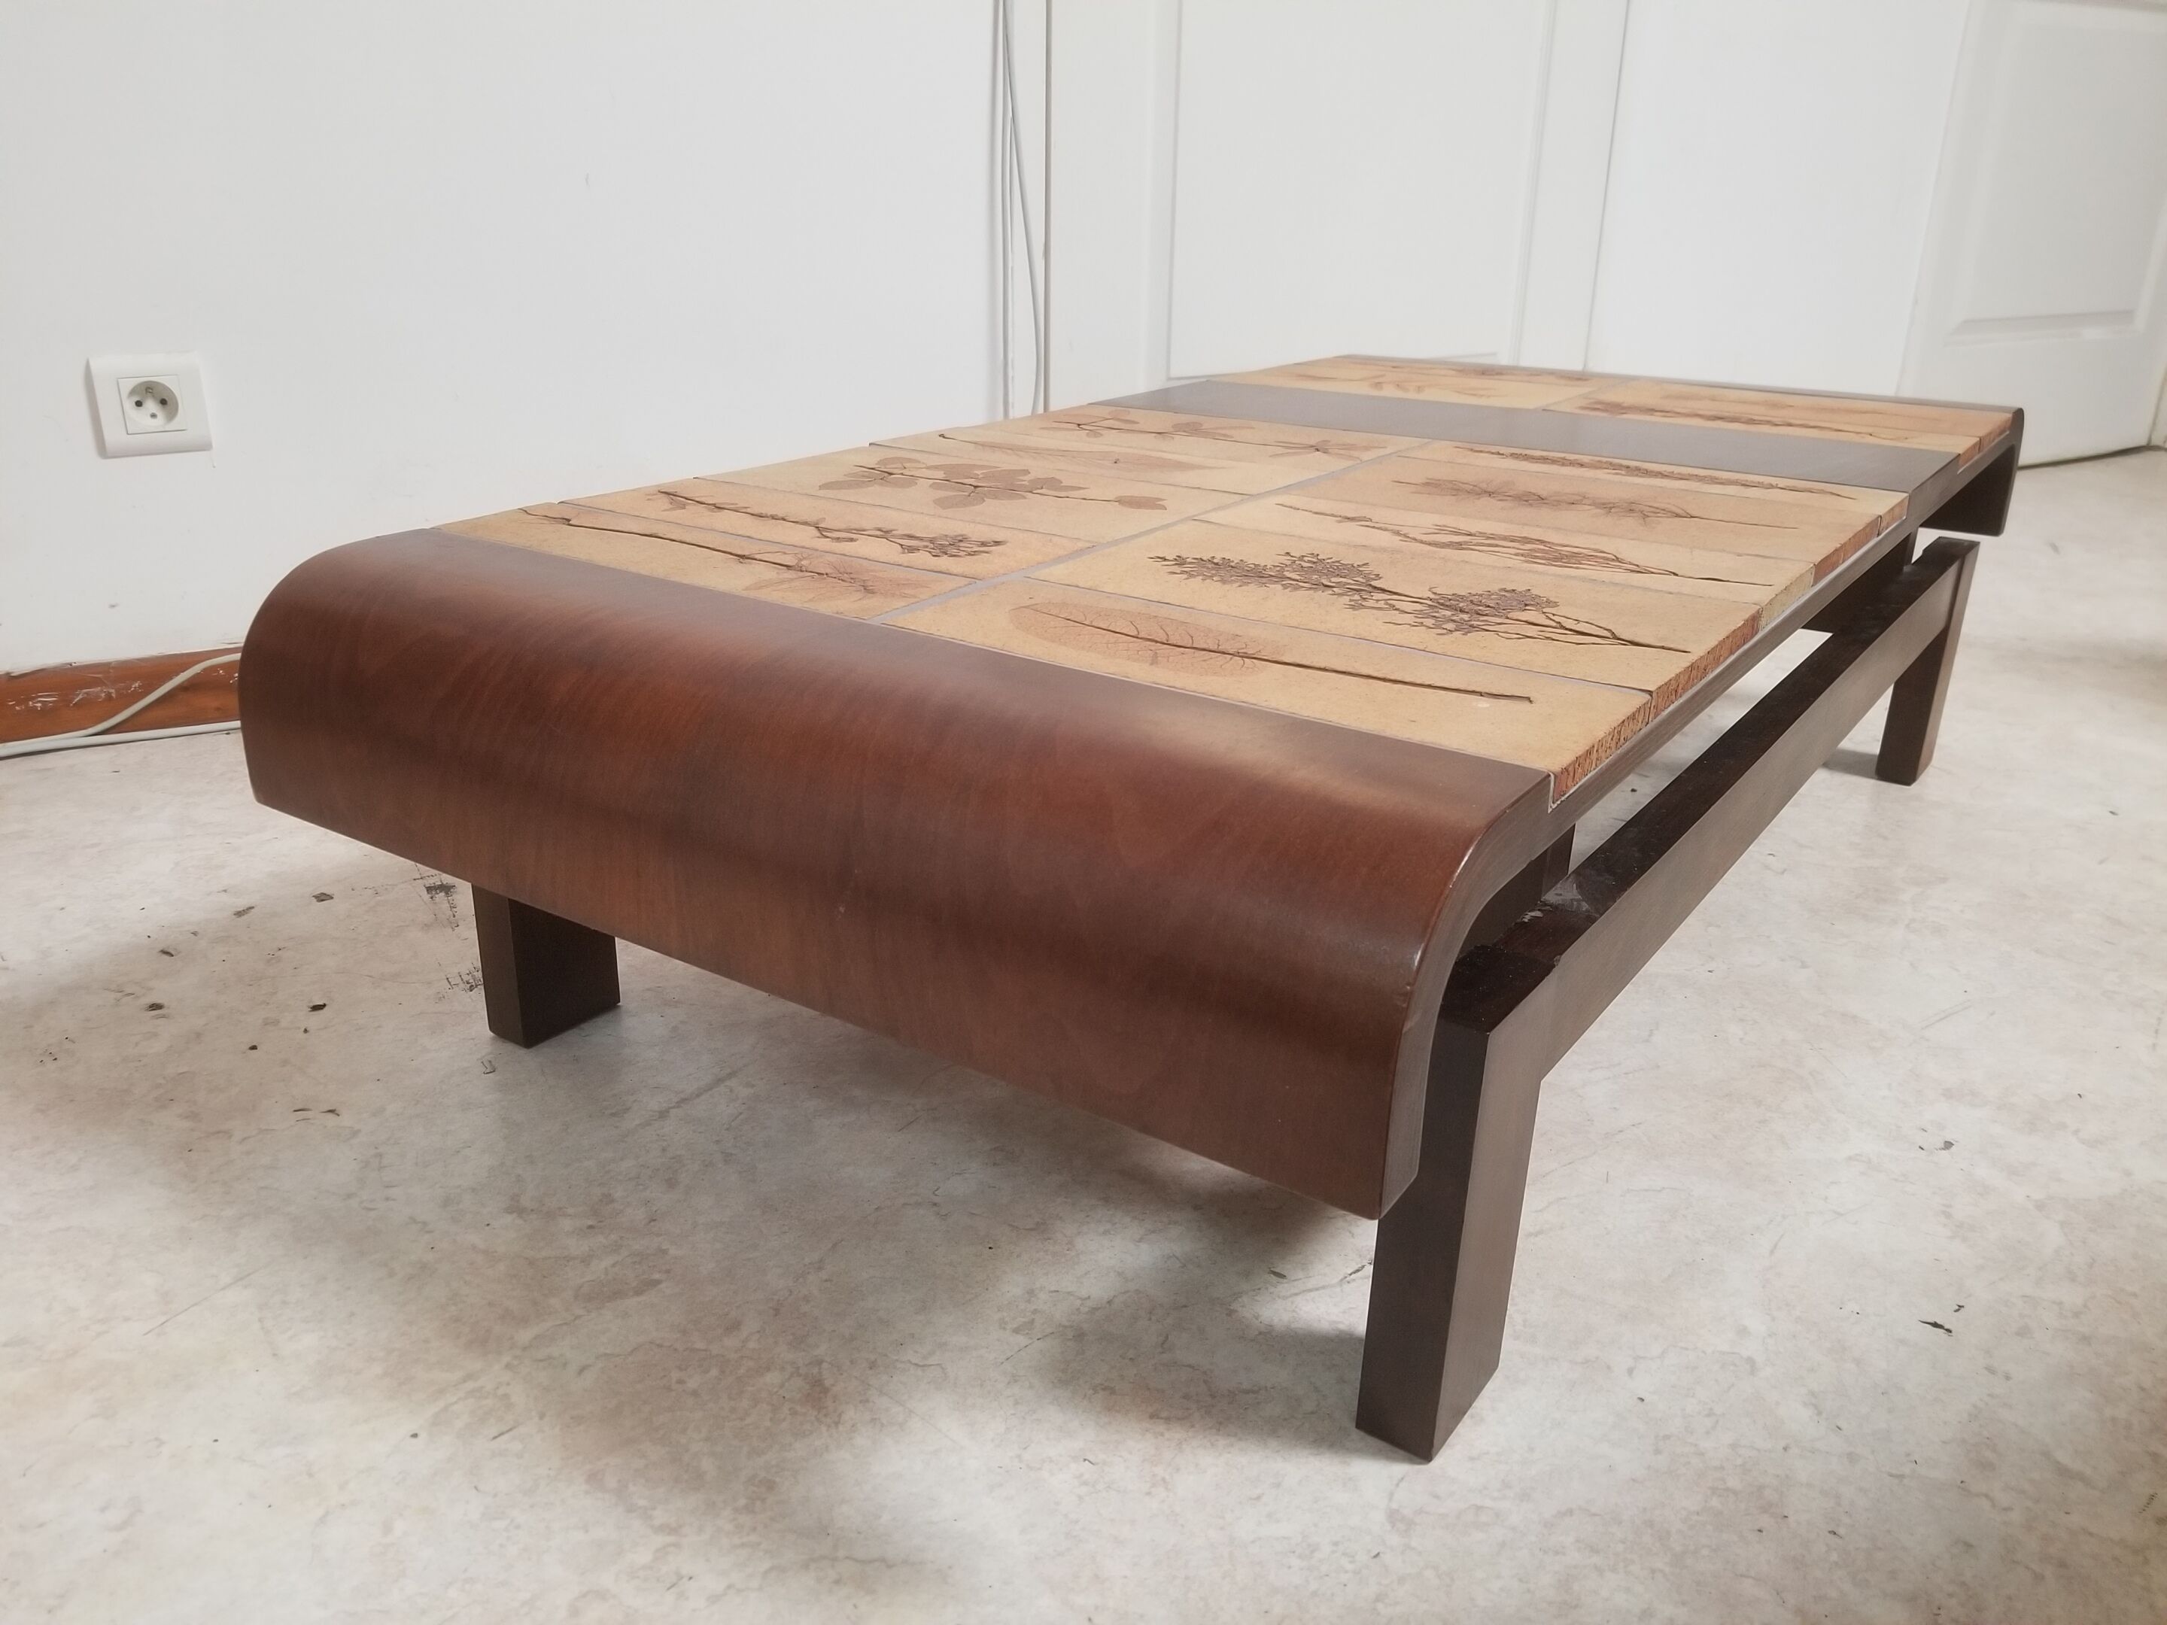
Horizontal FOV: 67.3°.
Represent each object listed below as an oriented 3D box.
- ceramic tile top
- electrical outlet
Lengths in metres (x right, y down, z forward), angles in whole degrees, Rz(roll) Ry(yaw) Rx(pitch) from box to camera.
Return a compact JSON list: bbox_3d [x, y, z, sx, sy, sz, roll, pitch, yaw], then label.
[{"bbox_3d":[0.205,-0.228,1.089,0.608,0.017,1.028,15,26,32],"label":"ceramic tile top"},{"bbox_3d":[-0.790,-0.347,1.382,0.080,0.080,0.013,-12,25,-28],"label":"electrical outlet"}]

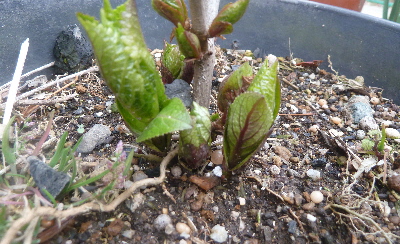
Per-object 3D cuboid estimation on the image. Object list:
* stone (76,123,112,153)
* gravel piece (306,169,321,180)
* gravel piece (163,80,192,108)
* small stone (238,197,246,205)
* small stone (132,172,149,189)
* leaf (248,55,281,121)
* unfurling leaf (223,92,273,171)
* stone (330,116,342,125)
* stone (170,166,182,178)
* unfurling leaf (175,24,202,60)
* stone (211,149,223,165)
[{"bbox_3d":[-0.076,0.012,0.208,0.024,0.009,0.012,-19,42,-33],"label":"stone"},{"bbox_3d":[0.080,0.037,0.204,0.009,0.006,0.008,7,34,0],"label":"gravel piece"},{"bbox_3d":[-0.019,-0.024,0.254,0.026,0.023,0.020,7,34,0],"label":"gravel piece"},{"bbox_3d":[0.016,0.031,0.112,0.003,0.002,0.003,5,34,0],"label":"small stone"},{"bbox_3d":[-0.024,0.023,0.116,0.006,0.006,0.006,5,34,0],"label":"small stone"},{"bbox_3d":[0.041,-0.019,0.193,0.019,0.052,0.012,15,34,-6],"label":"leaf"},{"bbox_3d":[0.019,0.004,0.115,0.017,0.034,0.010,19,19,9],"label":"unfurling leaf"},{"bbox_3d":[0.127,-0.001,0.268,0.010,0.006,0.008,7,34,0],"label":"stone"},{"bbox_3d":[-0.010,0.021,0.122,0.005,0.004,0.004,5,34,0],"label":"stone"},{"bbox_3d":[-0.005,-0.036,0.128,0.009,0.015,0.008,-25,15,5],"label":"unfurling leaf"},{"bbox_3d":[0.008,0.016,0.131,0.006,0.005,0.006,5,34,0],"label":"stone"}]

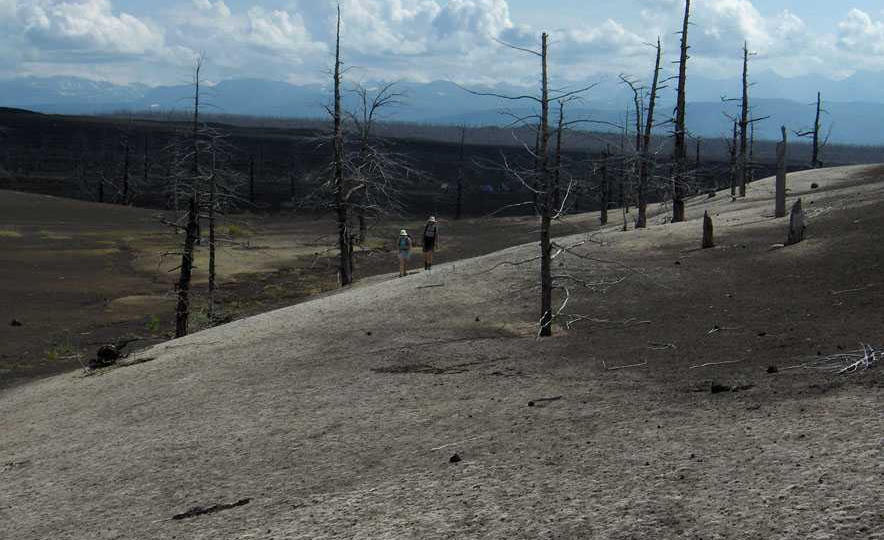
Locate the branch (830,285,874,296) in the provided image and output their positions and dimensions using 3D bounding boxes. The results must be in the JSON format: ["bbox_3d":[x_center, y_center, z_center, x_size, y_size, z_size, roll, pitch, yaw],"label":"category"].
[{"bbox_3d":[6.711,0.331,23.000,0.733,0.060,0.090,-11,6,0],"label":"branch"}]

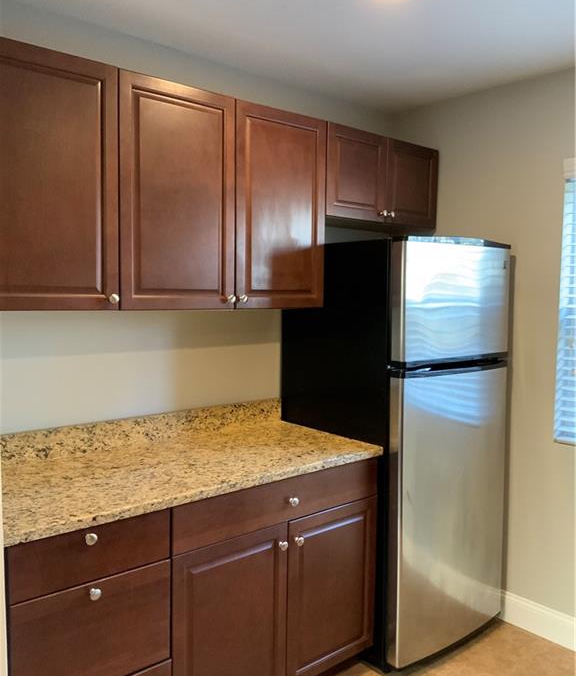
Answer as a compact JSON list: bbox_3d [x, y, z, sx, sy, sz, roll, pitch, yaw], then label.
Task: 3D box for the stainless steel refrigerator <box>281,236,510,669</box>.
[{"bbox_3d":[0.486,0.448,2.931,0.715,1.705,0.737,-3,5,-40],"label":"stainless steel refrigerator"}]

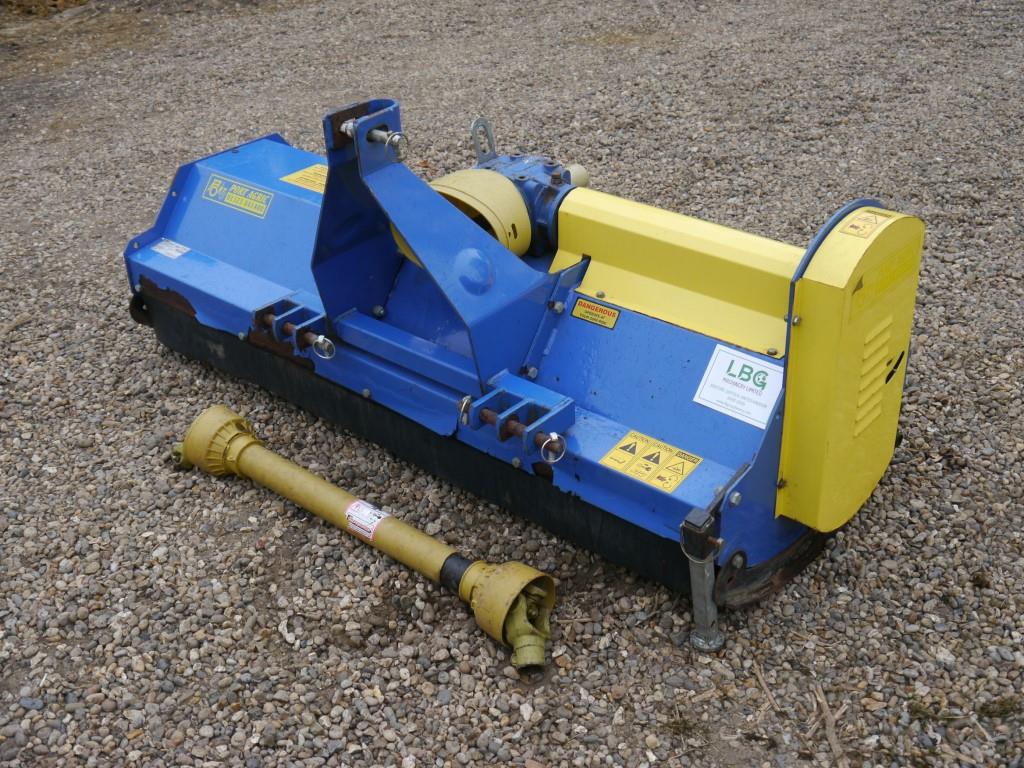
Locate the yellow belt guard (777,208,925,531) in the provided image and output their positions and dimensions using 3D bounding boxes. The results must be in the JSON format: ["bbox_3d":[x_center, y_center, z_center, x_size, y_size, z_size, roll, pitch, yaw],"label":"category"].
[{"bbox_3d":[0.633,-0.029,2.332,0.099,0.613,0.309,22,37,37],"label":"yellow belt guard"}]

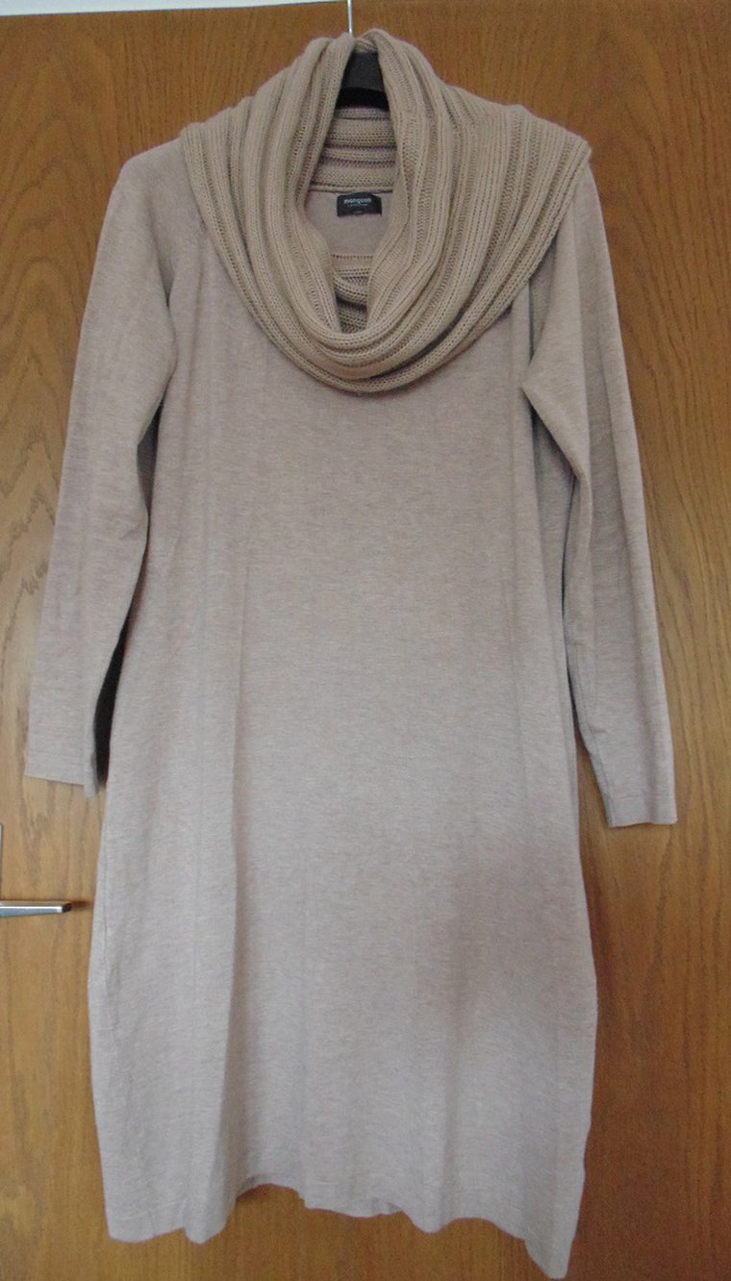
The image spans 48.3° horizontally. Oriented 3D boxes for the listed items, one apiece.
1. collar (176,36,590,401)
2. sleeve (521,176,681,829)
[{"bbox_3d":[0.017,-0.418,0.772,0.403,0.400,0.122,-1,-5,2],"label":"collar"},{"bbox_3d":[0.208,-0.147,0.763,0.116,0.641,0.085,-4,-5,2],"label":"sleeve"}]

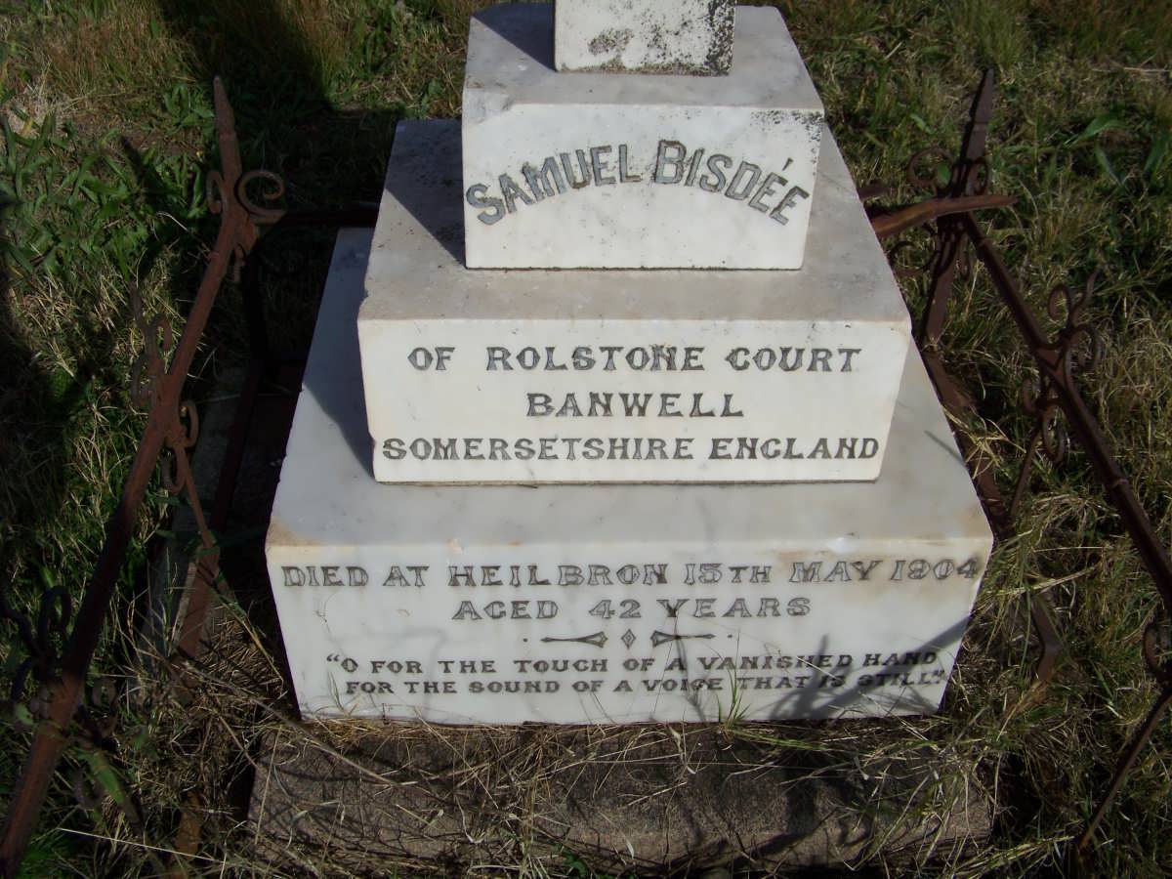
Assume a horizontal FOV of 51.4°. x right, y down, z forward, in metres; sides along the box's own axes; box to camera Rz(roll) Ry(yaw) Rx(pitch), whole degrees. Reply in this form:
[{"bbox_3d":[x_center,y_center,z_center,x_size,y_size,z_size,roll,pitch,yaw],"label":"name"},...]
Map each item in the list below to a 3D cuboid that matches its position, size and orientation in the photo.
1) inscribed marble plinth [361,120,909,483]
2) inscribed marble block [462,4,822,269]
[{"bbox_3d":[0.039,-0.178,1.423,0.541,0.207,0.447,0,40,-3],"label":"inscribed marble plinth"},{"bbox_3d":[0.047,-0.329,1.304,0.342,0.177,0.265,0,40,-3],"label":"inscribed marble block"}]

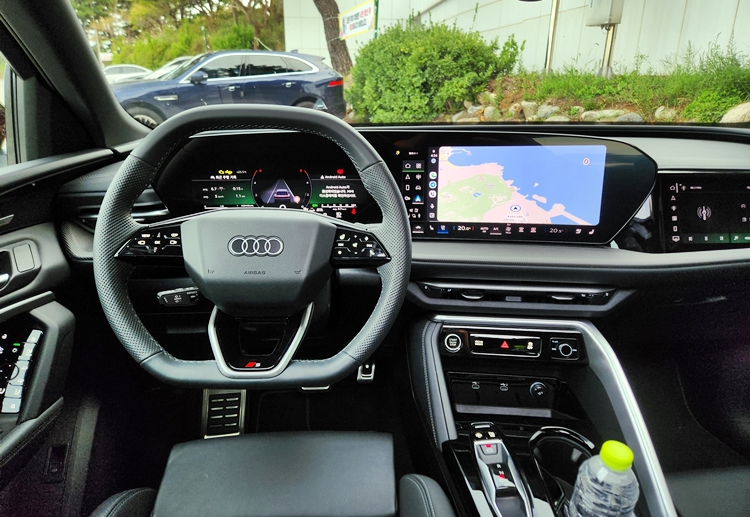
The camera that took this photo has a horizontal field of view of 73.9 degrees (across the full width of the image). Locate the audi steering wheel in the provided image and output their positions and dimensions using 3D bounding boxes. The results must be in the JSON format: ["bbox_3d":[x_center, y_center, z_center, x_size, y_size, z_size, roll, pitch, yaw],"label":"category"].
[{"bbox_3d":[-0.144,-0.013,0.598,0.370,0.335,0.090,0,-6,1],"label":"audi steering wheel"}]

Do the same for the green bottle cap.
[{"bbox_3d":[0.251,0.204,0.518,0.030,0.014,0.030,1,19,0],"label":"green bottle cap"}]

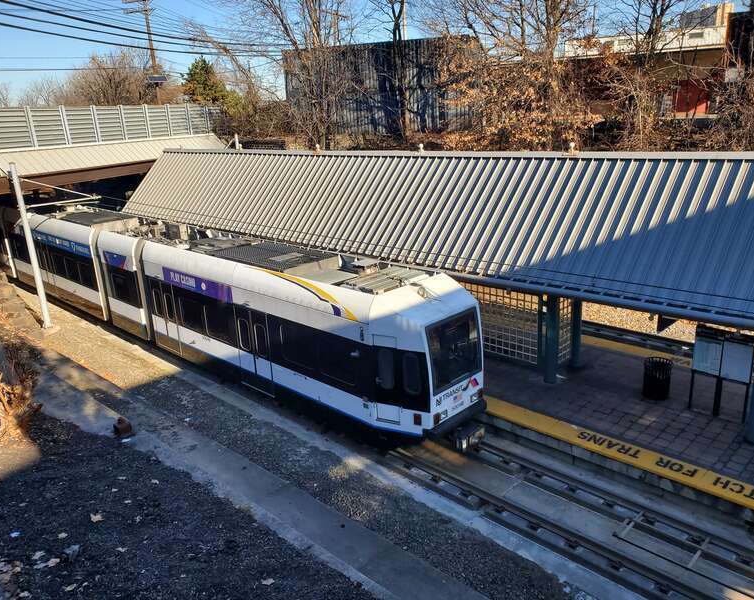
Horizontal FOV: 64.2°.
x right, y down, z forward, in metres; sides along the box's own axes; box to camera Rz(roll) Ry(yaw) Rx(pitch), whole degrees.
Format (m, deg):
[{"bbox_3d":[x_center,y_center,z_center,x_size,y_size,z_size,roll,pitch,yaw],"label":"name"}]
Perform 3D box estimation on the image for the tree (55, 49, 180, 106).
[{"bbox_3d":[-20.990,-16.369,49.317,9.400,7.920,8.200,-9,18,-20],"label":"tree"}]

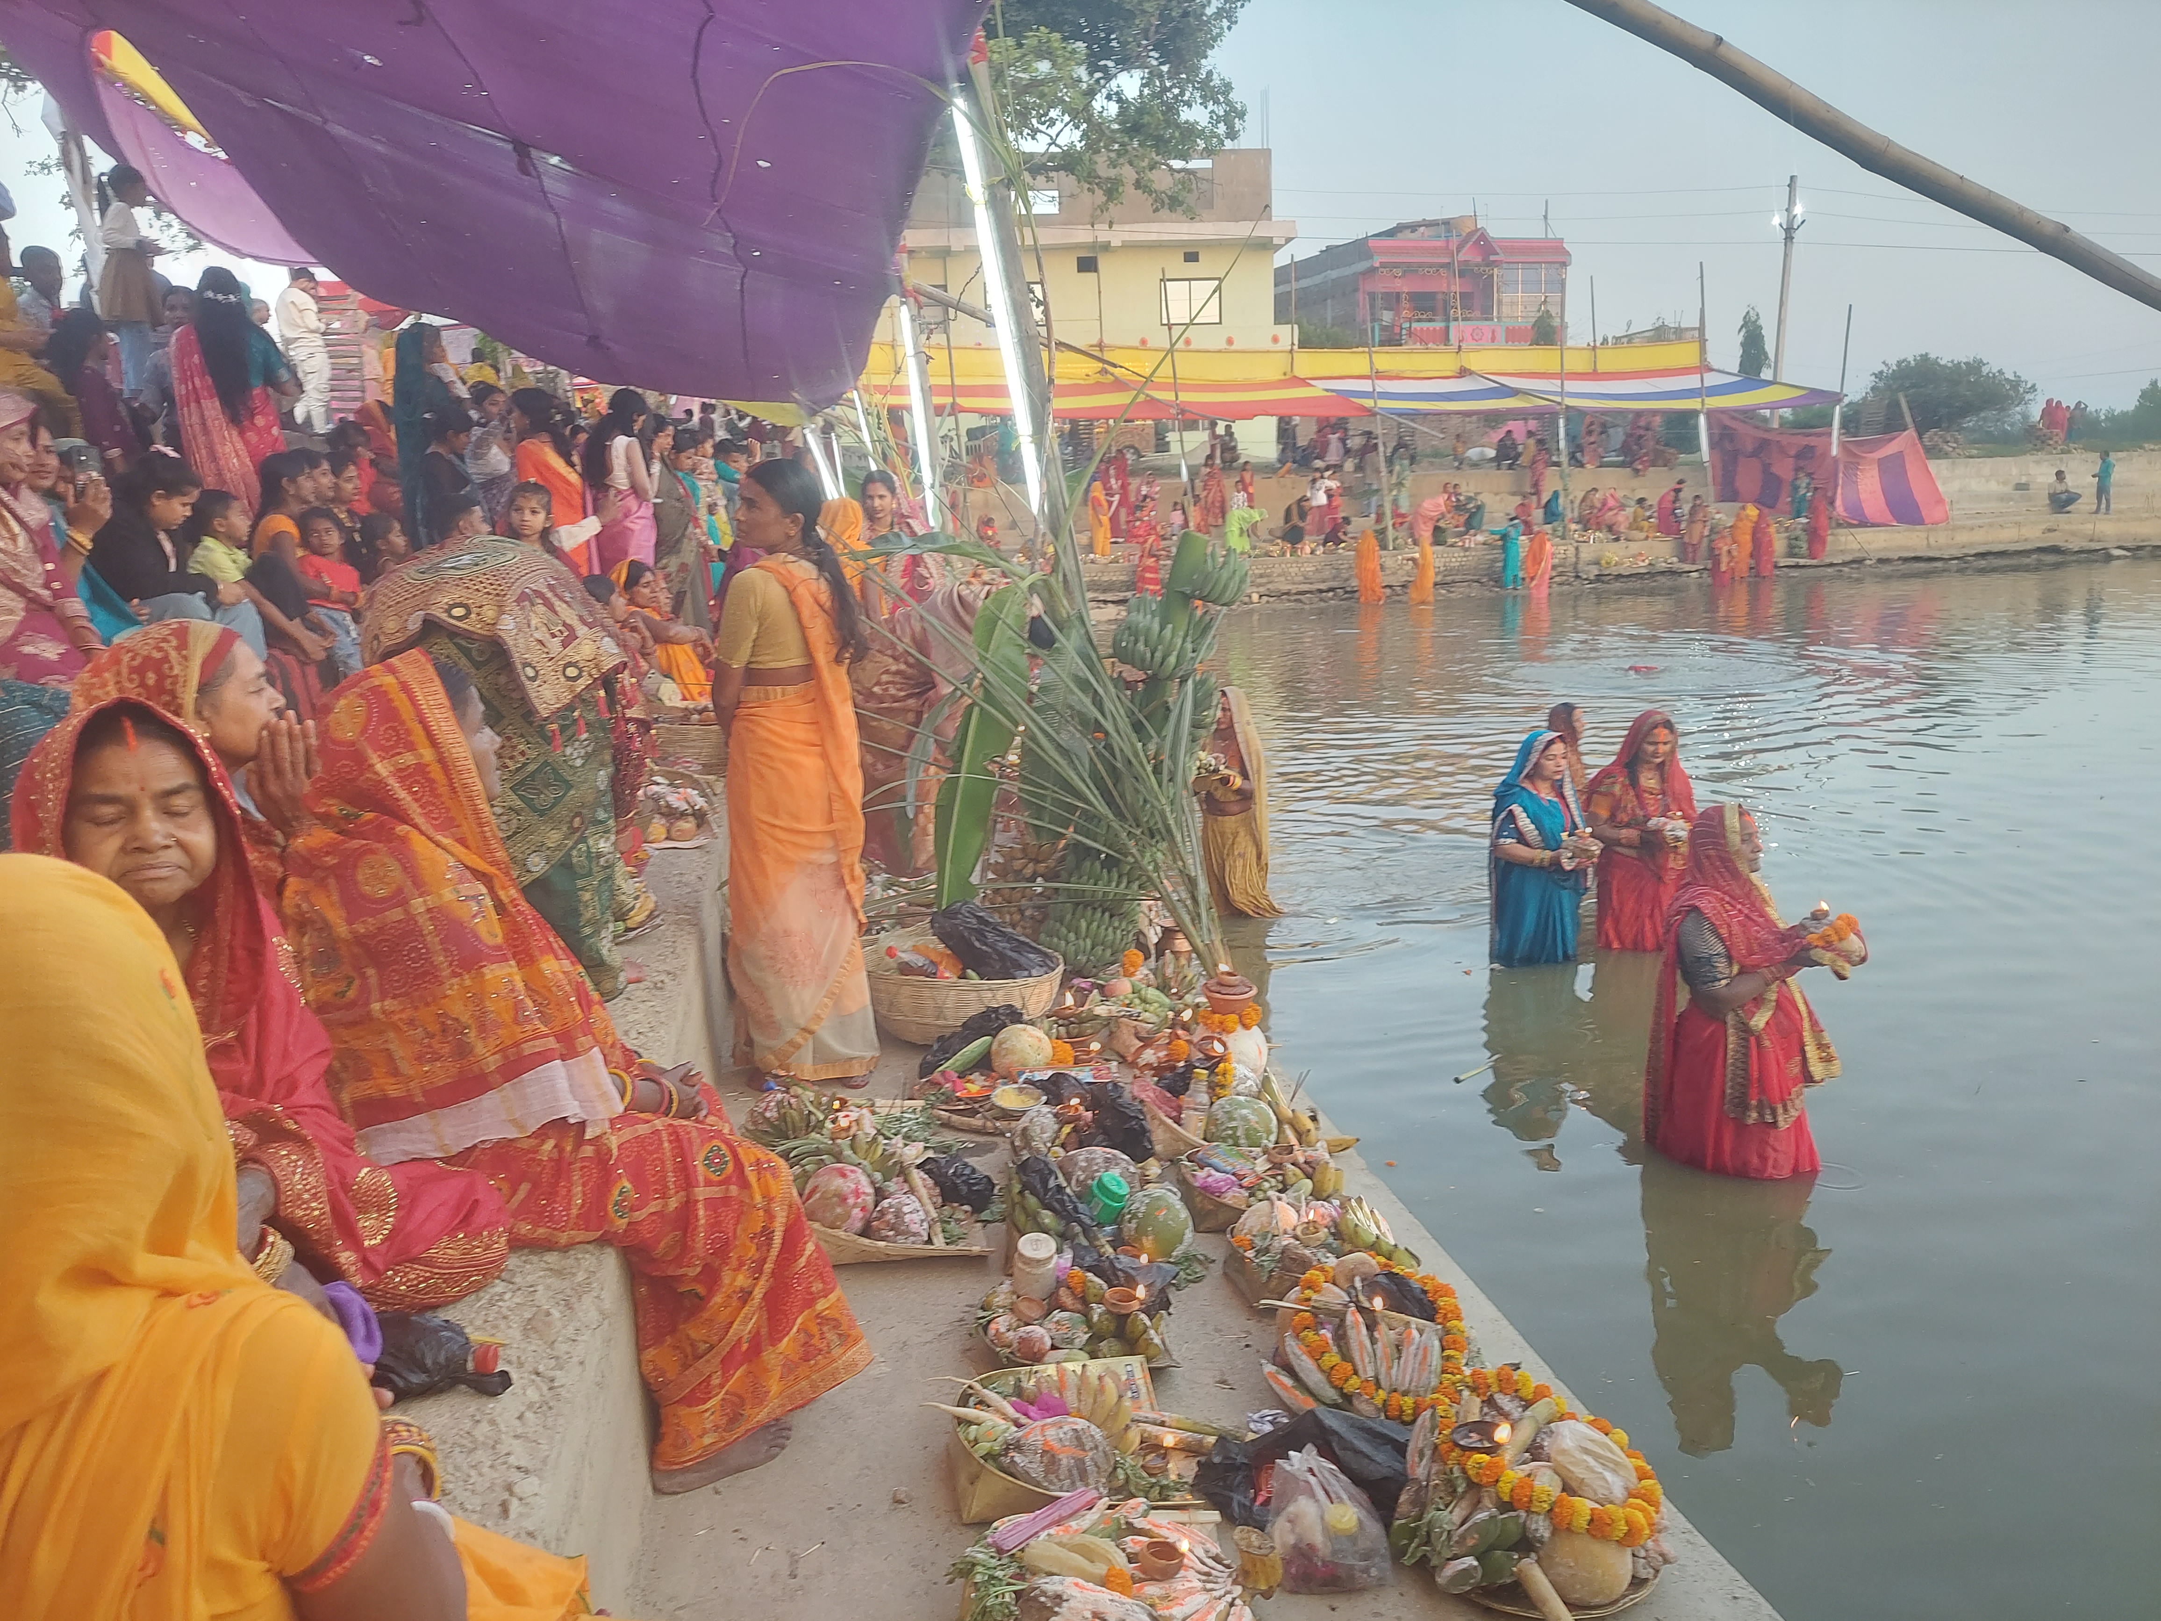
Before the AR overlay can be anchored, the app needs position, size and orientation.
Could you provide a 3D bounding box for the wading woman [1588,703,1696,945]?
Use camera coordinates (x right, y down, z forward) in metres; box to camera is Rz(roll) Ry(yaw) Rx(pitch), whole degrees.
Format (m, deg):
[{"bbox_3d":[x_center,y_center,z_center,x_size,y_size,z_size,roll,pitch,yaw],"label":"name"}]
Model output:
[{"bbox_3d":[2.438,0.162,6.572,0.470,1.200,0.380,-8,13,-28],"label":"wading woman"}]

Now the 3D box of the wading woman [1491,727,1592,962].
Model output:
[{"bbox_3d":[1.881,0.120,6.245,0.420,1.040,0.360,-10,15,-37],"label":"wading woman"}]

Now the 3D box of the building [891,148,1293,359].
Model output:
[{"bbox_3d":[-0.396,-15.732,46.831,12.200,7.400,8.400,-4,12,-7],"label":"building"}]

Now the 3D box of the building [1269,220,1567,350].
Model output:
[{"bbox_3d":[13.364,-19.479,61.332,8.000,6.200,10.000,-5,12,-15],"label":"building"}]

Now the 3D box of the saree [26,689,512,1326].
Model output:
[{"bbox_3d":[-0.949,0.274,1.755,0.580,0.800,0.500,-10,15,-37],"label":"saree"}]

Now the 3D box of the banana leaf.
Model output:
[{"bbox_3d":[-0.281,-0.191,4.254,0.200,0.950,0.140,9,12,-2],"label":"banana leaf"}]

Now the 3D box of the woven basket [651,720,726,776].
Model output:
[{"bbox_3d":[-1.543,-0.257,5.920,0.420,0.200,0.420,-2,12,0],"label":"woven basket"}]

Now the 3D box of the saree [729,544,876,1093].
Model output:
[{"bbox_3d":[-0.670,0.028,3.574,0.300,1.260,0.420,11,17,44],"label":"saree"}]

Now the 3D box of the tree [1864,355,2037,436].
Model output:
[{"bbox_3d":[31.349,-15.128,56.293,6.300,3.300,5.200,-2,12,0],"label":"tree"}]

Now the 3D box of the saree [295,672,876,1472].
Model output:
[{"bbox_3d":[-0.718,0.365,2.272,0.700,1.190,0.500,-2,12,-10],"label":"saree"}]

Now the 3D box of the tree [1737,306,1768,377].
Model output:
[{"bbox_3d":[24.288,-16.205,54.406,1.300,4.000,1.300,-2,12,0],"label":"tree"}]

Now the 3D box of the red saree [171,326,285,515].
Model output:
[{"bbox_3d":[-3.785,-1.605,6.707,0.460,1.060,0.380,0,12,12],"label":"red saree"}]

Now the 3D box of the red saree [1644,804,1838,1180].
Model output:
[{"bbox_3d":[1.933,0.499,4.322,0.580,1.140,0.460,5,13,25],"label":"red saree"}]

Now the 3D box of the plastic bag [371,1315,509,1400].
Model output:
[{"bbox_3d":[-0.782,0.633,1.770,0.175,0.075,0.110,-2,12,-10],"label":"plastic bag"}]

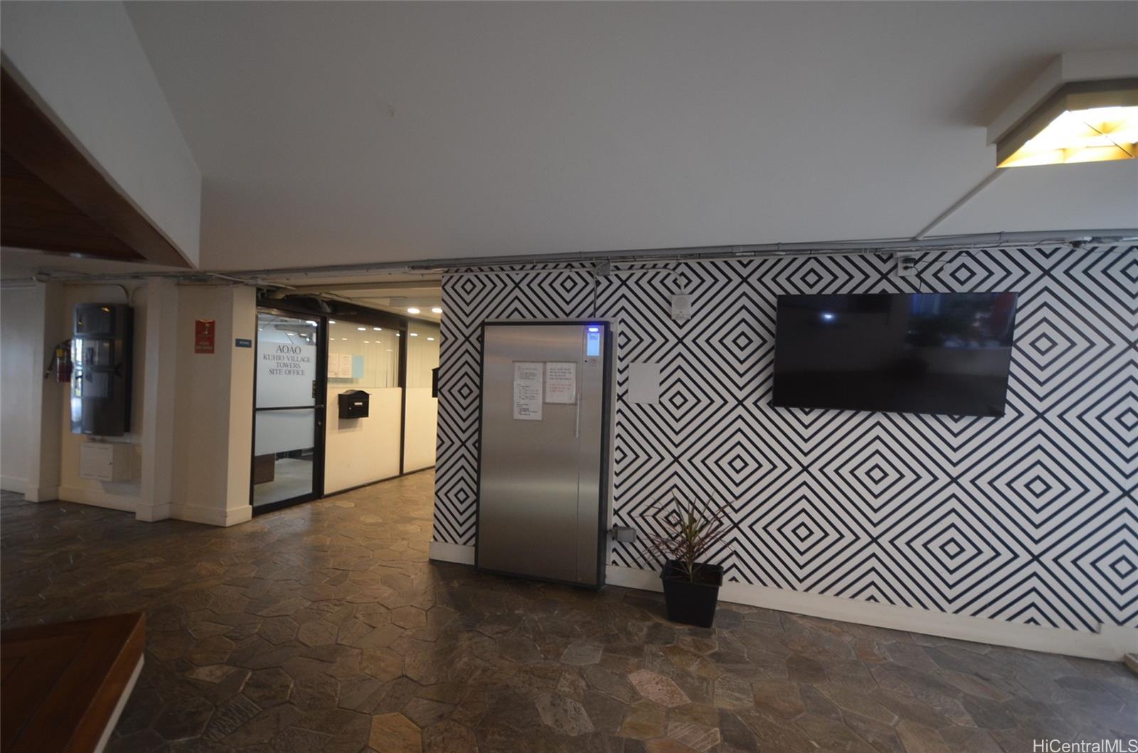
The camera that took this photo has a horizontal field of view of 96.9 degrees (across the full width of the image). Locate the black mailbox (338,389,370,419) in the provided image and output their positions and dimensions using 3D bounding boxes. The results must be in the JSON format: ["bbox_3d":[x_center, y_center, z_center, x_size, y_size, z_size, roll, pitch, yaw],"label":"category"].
[{"bbox_3d":[-2.534,0.332,5.968,0.125,0.330,0.360,2,1,19],"label":"black mailbox"}]

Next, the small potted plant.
[{"bbox_3d":[0.713,1.105,3.118,0.560,0.740,0.500,2,1,17],"label":"small potted plant"}]

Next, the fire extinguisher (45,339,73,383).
[{"bbox_3d":[-5.054,-0.162,5.056,0.230,0.450,0.165,2,1,17],"label":"fire extinguisher"}]

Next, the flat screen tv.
[{"bbox_3d":[1.898,-0.139,3.030,1.232,0.705,0.065,2,8,17],"label":"flat screen tv"}]

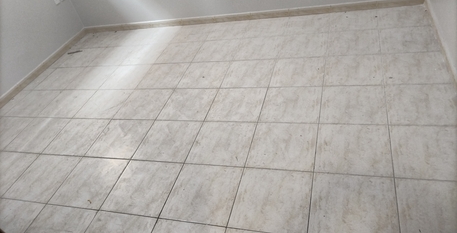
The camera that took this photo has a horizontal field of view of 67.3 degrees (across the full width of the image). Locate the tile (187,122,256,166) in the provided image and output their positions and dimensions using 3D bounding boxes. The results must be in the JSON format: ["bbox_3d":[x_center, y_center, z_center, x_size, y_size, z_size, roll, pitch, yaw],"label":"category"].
[{"bbox_3d":[-0.038,0.183,2.350,0.415,0.010,0.415,1,41,20],"label":"tile"}]

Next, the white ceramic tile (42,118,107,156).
[{"bbox_3d":[-1.227,0.163,2.777,0.417,0.010,0.417,1,41,20],"label":"white ceramic tile"}]

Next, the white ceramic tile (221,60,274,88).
[{"bbox_3d":[0.179,-0.370,2.949,0.417,0.010,0.417,1,41,20],"label":"white ceramic tile"}]

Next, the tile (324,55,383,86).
[{"bbox_3d":[0.925,-0.340,2.547,0.400,0.010,0.400,1,41,20],"label":"tile"}]

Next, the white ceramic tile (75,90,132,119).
[{"bbox_3d":[-1.064,-0.105,2.933,0.400,0.010,0.400,1,41,20],"label":"white ceramic tile"}]

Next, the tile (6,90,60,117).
[{"bbox_3d":[-1.894,-0.121,3.353,0.415,0.010,0.415,1,41,20],"label":"tile"}]

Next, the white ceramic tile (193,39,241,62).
[{"bbox_3d":[-0.100,-0.646,3.378,0.415,0.010,0.415,1,41,20],"label":"white ceramic tile"}]

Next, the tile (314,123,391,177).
[{"bbox_3d":[0.750,0.191,2.071,0.417,0.010,0.417,1,41,20],"label":"tile"}]

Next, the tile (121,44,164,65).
[{"bbox_3d":[-0.897,-0.662,3.670,0.417,0.010,0.417,1,41,20],"label":"tile"}]

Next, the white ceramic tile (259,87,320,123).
[{"bbox_3d":[0.465,-0.090,2.510,0.417,0.010,0.417,1,41,20],"label":"white ceramic tile"}]

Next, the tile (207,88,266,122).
[{"bbox_3d":[0.069,-0.095,2.651,0.417,0.010,0.417,1,41,20],"label":"tile"}]

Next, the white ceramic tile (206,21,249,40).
[{"bbox_3d":[0.003,-0.881,3.515,0.400,0.010,0.400,1,41,20],"label":"white ceramic tile"}]

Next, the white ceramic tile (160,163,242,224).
[{"bbox_3d":[-0.151,0.455,2.056,0.417,0.010,0.417,1,41,20],"label":"white ceramic tile"}]

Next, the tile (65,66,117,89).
[{"bbox_3d":[-1.336,-0.373,3.350,0.400,0.010,0.400,1,41,20],"label":"tile"}]

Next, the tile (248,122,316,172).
[{"bbox_3d":[0.340,0.179,2.115,0.400,0.010,0.400,1,41,20],"label":"tile"}]

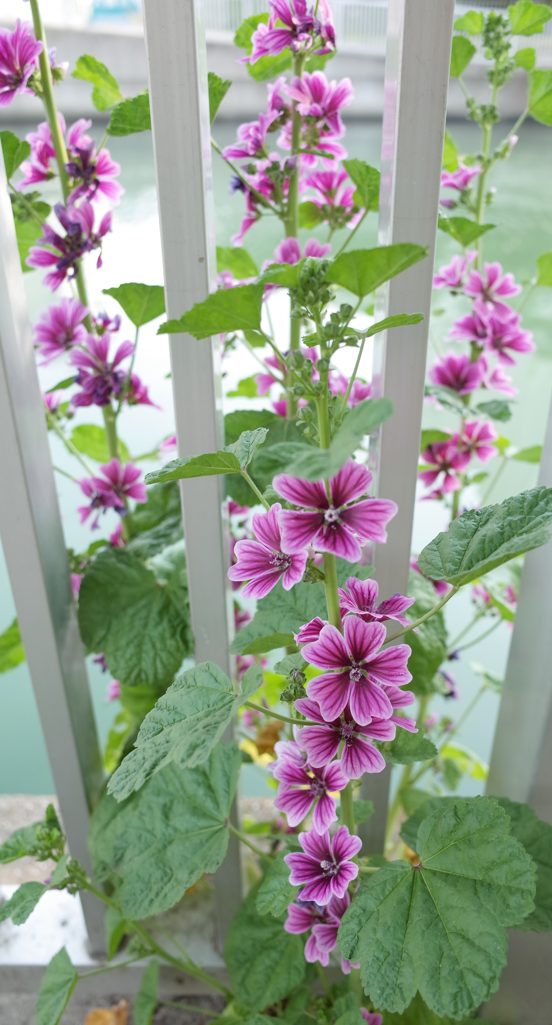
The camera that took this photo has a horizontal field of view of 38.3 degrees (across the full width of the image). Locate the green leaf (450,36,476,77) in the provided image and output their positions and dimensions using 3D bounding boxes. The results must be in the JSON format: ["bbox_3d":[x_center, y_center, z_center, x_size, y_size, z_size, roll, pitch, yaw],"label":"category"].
[{"bbox_3d":[0.137,-0.344,0.600,0.033,0.033,0.012,5,30,10],"label":"green leaf"}]

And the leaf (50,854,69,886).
[{"bbox_3d":[-0.172,0.283,0.630,0.015,0.010,0.026,-26,73,-37],"label":"leaf"}]

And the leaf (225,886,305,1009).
[{"bbox_3d":[-0.008,0.337,0.620,0.068,0.098,0.028,7,6,8],"label":"leaf"}]

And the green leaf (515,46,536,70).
[{"bbox_3d":[0.186,-0.338,0.592,0.017,0.018,0.008,-5,30,-7],"label":"green leaf"}]

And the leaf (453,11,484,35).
[{"bbox_3d":[0.142,-0.363,0.590,0.025,0.020,0.012,5,32,10],"label":"leaf"}]

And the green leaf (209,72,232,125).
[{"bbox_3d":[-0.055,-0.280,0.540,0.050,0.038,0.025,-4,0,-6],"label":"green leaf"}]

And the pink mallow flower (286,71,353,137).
[{"bbox_3d":[0.032,-0.298,0.580,0.047,0.044,0.032,-9,-4,-14],"label":"pink mallow flower"}]

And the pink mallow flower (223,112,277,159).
[{"bbox_3d":[-0.018,-0.263,0.555,0.042,0.027,0.042,-36,31,7],"label":"pink mallow flower"}]

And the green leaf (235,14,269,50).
[{"bbox_3d":[-0.015,-0.335,0.557,0.031,0.027,0.014,3,29,7],"label":"green leaf"}]

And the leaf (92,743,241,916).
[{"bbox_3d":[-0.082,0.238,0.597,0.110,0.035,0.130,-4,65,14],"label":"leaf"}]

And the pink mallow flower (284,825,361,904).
[{"bbox_3d":[0.029,0.220,0.495,0.046,0.026,0.046,20,70,33],"label":"pink mallow flower"}]

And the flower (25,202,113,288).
[{"bbox_3d":[-0.152,-0.197,0.585,0.060,0.062,0.042,4,29,8],"label":"flower"}]

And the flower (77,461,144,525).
[{"bbox_3d":[-0.133,-0.016,0.645,0.054,0.036,0.050,-8,69,-13],"label":"flower"}]

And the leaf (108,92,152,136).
[{"bbox_3d":[-0.086,-0.243,0.485,0.036,0.028,0.014,-5,27,-7],"label":"leaf"}]

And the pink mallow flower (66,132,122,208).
[{"bbox_3d":[-0.128,-0.242,0.562,0.043,0.048,0.027,-14,-1,-22],"label":"pink mallow flower"}]

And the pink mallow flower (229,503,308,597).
[{"bbox_3d":[-0.004,0.020,0.410,0.043,0.048,0.026,17,-1,29],"label":"pink mallow flower"}]

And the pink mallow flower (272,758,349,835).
[{"bbox_3d":[0.020,0.159,0.450,0.045,0.045,0.022,0,-5,18],"label":"pink mallow flower"}]

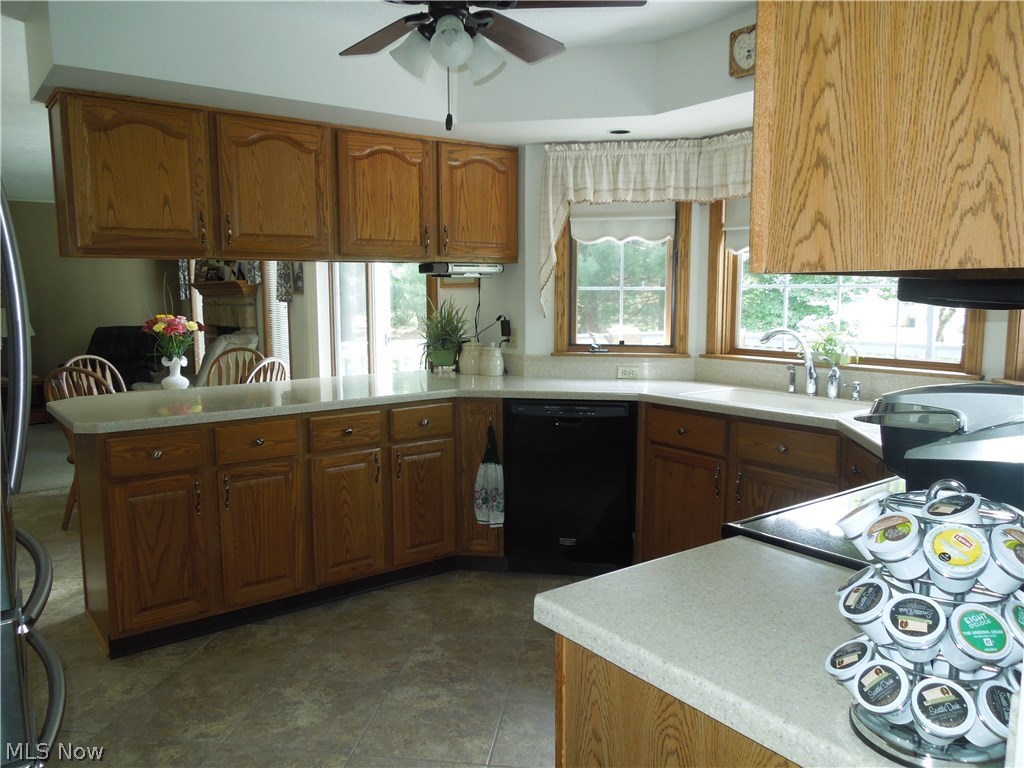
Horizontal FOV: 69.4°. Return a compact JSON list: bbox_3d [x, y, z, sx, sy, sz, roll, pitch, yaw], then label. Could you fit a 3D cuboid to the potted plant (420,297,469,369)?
[{"bbox_3d":[-0.378,-0.282,4.139,0.265,0.405,0.250,-1,7,-5],"label":"potted plant"}]

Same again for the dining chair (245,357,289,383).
[{"bbox_3d":[-1.765,0.311,4.752,0.560,0.965,0.500,1,7,15],"label":"dining chair"}]

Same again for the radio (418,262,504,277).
[{"bbox_3d":[-0.268,-0.608,3.997,0.350,0.064,0.300,-5,8,-36],"label":"radio"}]

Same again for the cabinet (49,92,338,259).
[{"bbox_3d":[-1.345,-0.838,3.201,1.065,0.605,0.350,-5,8,-36],"label":"cabinet"}]

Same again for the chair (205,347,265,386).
[{"bbox_3d":[-2.056,0.251,5.280,0.500,0.965,0.560,1,7,10],"label":"chair"}]

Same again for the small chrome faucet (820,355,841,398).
[{"bbox_3d":[1.295,-0.026,3.027,0.120,0.170,0.045,-5,8,-36],"label":"small chrome faucet"}]

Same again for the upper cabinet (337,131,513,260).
[{"bbox_3d":[-0.490,-0.917,3.819,1.050,0.605,0.350,-5,8,-36],"label":"upper cabinet"}]

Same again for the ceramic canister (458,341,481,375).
[{"bbox_3d":[-0.219,-0.153,4.115,0.150,0.192,0.150,-1,7,-3],"label":"ceramic canister"}]

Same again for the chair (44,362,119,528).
[{"bbox_3d":[-2.327,0.362,4.357,0.500,0.965,0.560,1,7,13],"label":"chair"}]

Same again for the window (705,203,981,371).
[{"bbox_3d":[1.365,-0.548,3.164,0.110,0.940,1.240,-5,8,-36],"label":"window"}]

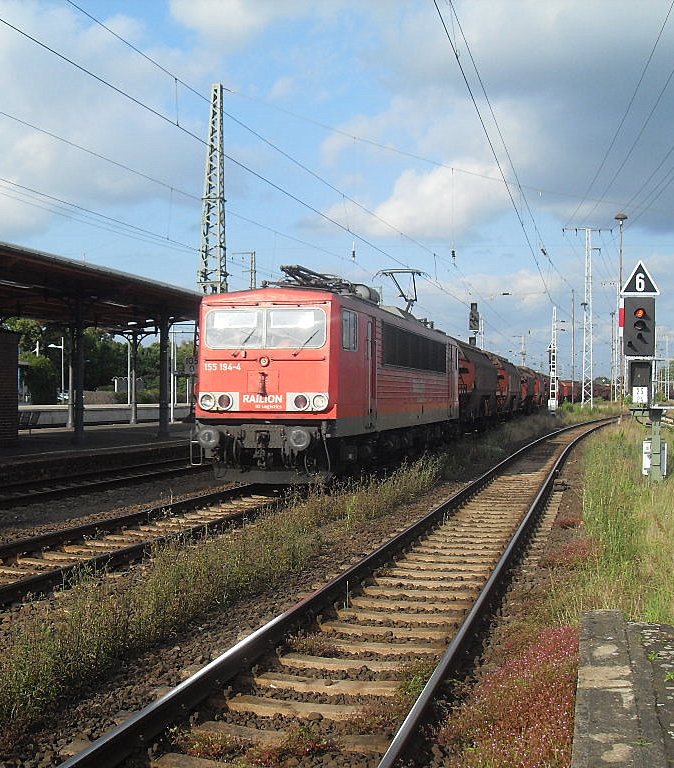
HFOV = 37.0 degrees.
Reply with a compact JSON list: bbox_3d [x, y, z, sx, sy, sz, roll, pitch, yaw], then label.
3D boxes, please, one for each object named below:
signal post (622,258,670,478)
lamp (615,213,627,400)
[{"bbox_3d":[6.606,-0.245,21.400,1.000,4.700,0.650,0,-1,10],"label":"signal post"},{"bbox_3d":[16.435,-3.546,58.000,0.720,12.500,0.720,0,-1,0],"label":"lamp"}]

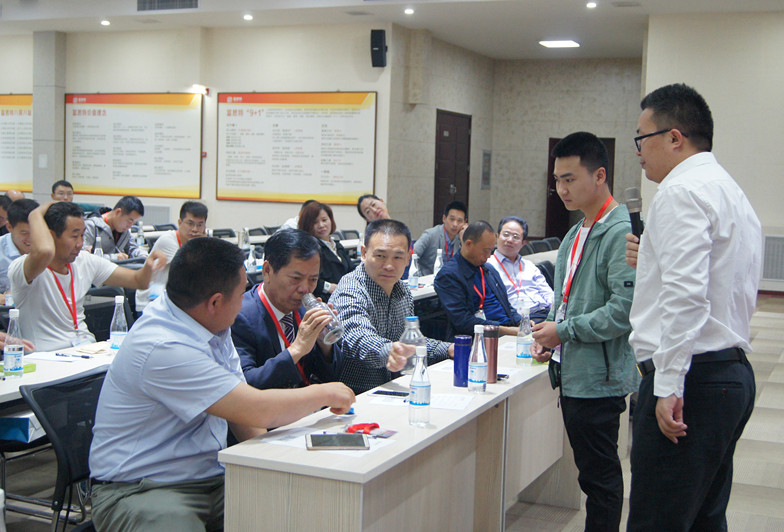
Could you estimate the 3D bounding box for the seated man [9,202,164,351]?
[{"bbox_3d":[-1.282,0.415,4.451,0.700,1.340,0.720,6,6,40],"label":"seated man"}]

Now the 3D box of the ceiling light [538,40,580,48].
[{"bbox_3d":[3.021,-3.983,17.970,0.620,0.060,0.620,4,5,22],"label":"ceiling light"}]

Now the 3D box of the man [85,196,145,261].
[{"bbox_3d":[-2.115,0.104,7.835,0.800,1.293,0.540,5,5,32],"label":"man"}]

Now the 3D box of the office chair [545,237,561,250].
[{"bbox_3d":[2.296,0.072,12.838,0.580,0.854,0.540,4,5,22],"label":"office chair"}]

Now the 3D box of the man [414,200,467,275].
[{"bbox_3d":[0.489,0.179,7.698,0.550,1.330,0.750,-2,6,-39],"label":"man"}]

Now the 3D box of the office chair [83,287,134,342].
[{"bbox_3d":[-1.306,0.602,4.969,0.570,0.880,0.490,4,5,24],"label":"office chair"}]

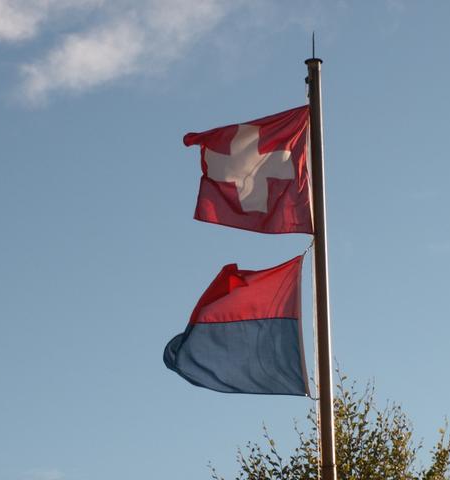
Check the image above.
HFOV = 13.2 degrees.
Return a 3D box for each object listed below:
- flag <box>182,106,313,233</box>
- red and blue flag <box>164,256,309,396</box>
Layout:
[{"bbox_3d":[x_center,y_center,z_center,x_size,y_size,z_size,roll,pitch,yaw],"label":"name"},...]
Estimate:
[{"bbox_3d":[0.186,-0.549,15.350,1.010,1.070,0.250,2,-18,-10],"label":"flag"},{"bbox_3d":[0.089,0.667,14.980,1.100,1.080,0.300,0,-18,-5],"label":"red and blue flag"}]

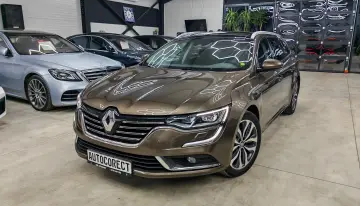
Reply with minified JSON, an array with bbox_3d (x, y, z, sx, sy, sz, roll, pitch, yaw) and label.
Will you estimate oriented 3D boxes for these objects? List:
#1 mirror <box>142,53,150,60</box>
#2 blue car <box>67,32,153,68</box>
[{"bbox_3d":[-0.500,-0.675,4.015,0.230,0.150,0.130,9,16,31],"label":"mirror"},{"bbox_3d":[-2.180,-1.340,8.220,4.860,1.450,1.870,9,16,30],"label":"blue car"}]

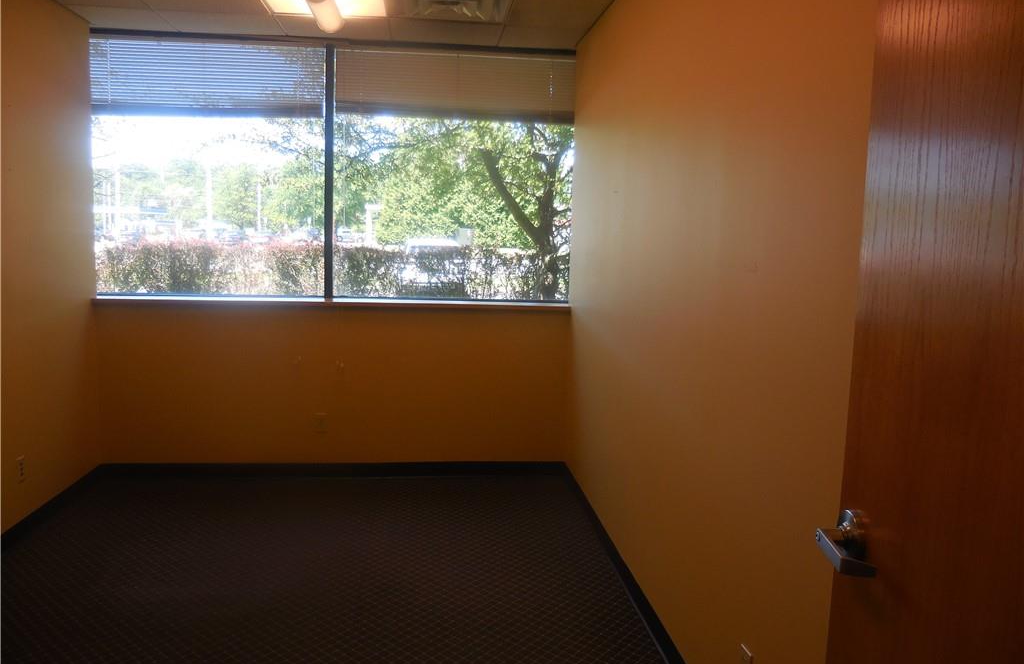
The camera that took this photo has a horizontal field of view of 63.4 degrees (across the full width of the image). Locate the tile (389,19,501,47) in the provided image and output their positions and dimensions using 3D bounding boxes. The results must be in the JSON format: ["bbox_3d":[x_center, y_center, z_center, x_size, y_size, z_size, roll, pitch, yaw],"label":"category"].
[{"bbox_3d":[-0.369,-1.689,4.657,0.610,0.020,0.481,1,7,-6],"label":"tile"}]

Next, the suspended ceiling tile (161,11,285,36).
[{"bbox_3d":[-1.583,-1.702,4.533,0.610,0.020,0.481,1,7,-6],"label":"suspended ceiling tile"}]

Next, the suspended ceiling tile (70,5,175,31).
[{"bbox_3d":[-2.106,-1.708,4.480,0.442,0.020,0.481,1,7,-6],"label":"suspended ceiling tile"}]

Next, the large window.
[{"bbox_3d":[-1.004,-0.930,4.880,2.720,1.490,0.100,1,7,-6],"label":"large window"}]

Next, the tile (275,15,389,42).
[{"bbox_3d":[-0.976,-1.696,4.595,0.610,0.020,0.481,1,7,-6],"label":"tile"}]

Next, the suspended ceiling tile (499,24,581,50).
[{"bbox_3d":[0.164,-1.683,4.711,0.462,0.020,0.481,1,7,-6],"label":"suspended ceiling tile"}]

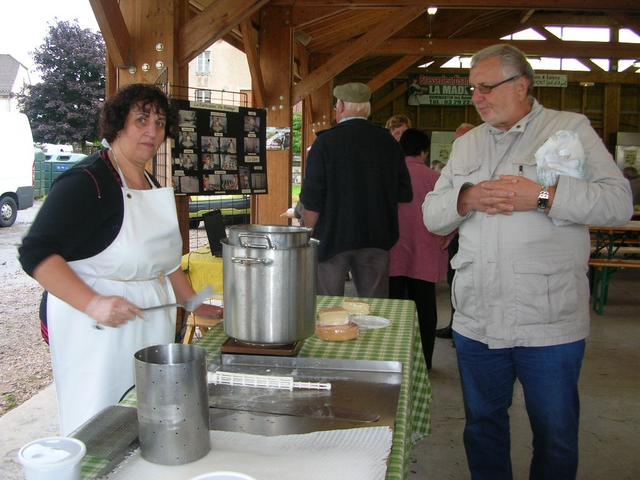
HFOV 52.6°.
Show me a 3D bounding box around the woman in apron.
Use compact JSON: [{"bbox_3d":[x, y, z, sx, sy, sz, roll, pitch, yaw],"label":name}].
[{"bbox_3d":[-0.620,0.354,2.086,0.500,1.660,0.560,7,11,43],"label":"woman in apron"}]

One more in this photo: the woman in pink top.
[{"bbox_3d":[0.660,0.080,4.299,0.520,1.610,0.360,3,8,23],"label":"woman in pink top"}]

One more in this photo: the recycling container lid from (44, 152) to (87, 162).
[{"bbox_3d":[-8.816,-2.847,22.328,1.850,0.360,1.200,-1,7,-15],"label":"recycling container lid"}]

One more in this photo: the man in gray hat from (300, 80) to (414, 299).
[{"bbox_3d":[0.185,0.113,3.345,0.560,1.800,0.400,-2,8,-13],"label":"man in gray hat"}]

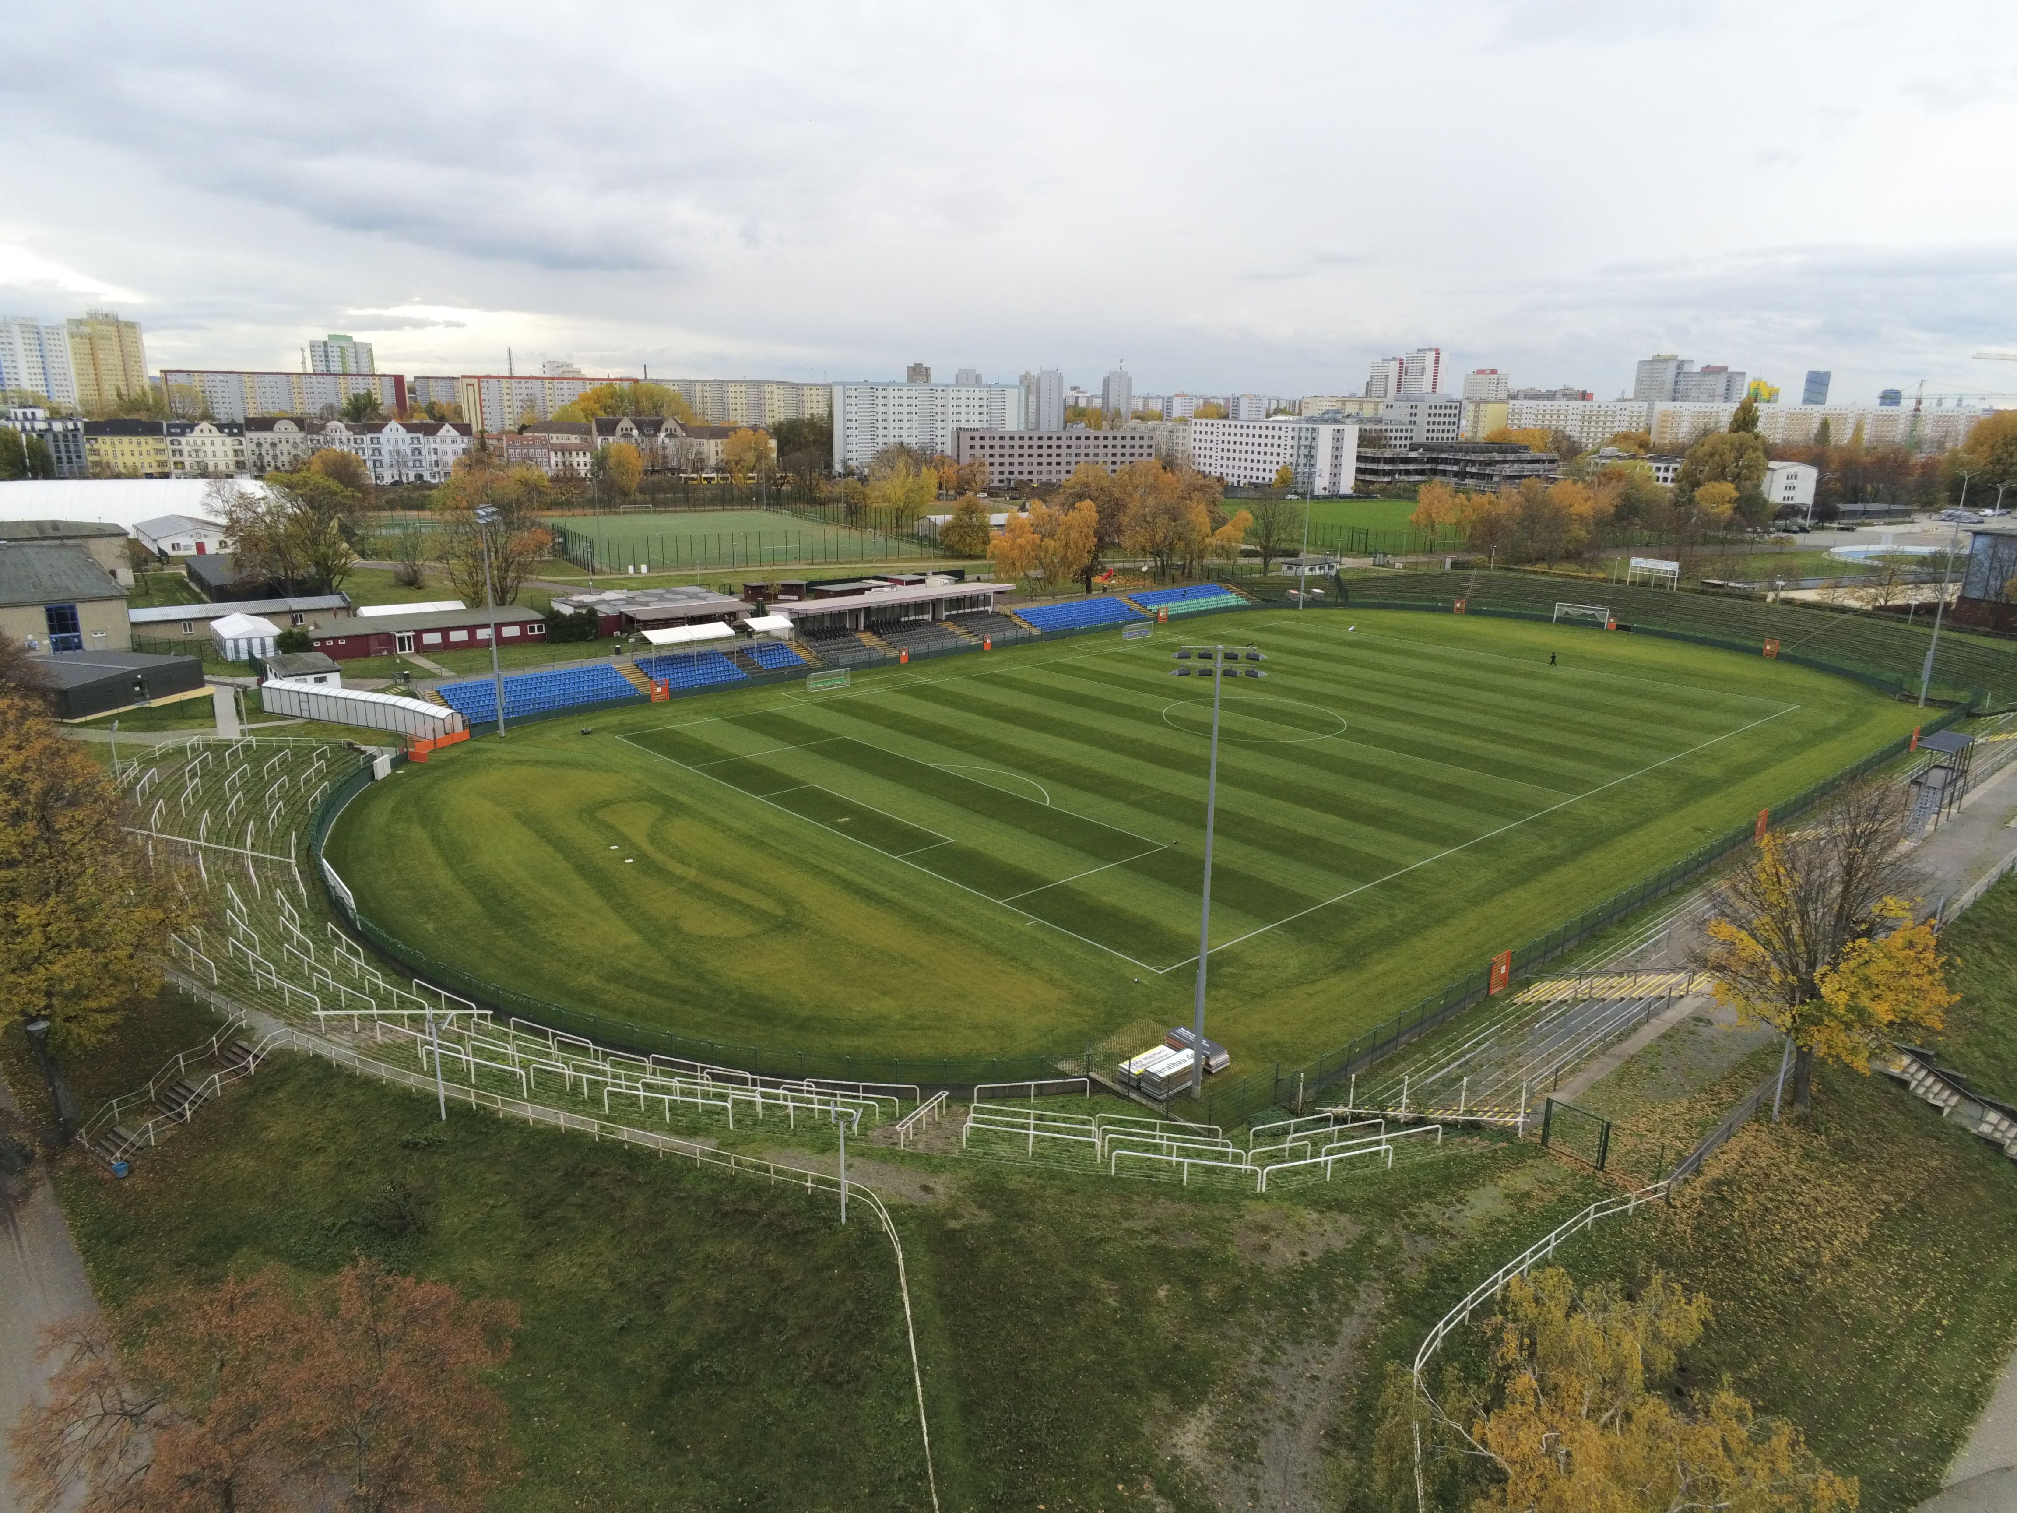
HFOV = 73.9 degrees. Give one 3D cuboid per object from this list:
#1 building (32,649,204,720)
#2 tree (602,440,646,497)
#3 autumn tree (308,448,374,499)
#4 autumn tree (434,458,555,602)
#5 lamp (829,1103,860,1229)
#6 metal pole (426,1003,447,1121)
[{"bbox_3d":[-91.625,-7.329,132.931,14.020,2.950,14.785,6,17,16],"label":"building"},{"bbox_3d":[-101.571,-75.822,353.197,10.200,14.800,9.800,-3,16,-15],"label":"tree"},{"bbox_3d":[-146.749,-59.398,294.061,14.634,16.646,14.634,-7,18,-25],"label":"autumn tree"},{"bbox_3d":[-72.291,-31.677,188.734,16.223,21.131,16.223,-5,17,-20],"label":"autumn tree"},{"bbox_3d":[-5.865,14.739,48.281,1.100,4.950,0.500,7,17,20],"label":"lamp"},{"bbox_3d":[-23.039,12.531,54.313,0.950,5.100,0.500,7,17,20],"label":"metal pole"}]

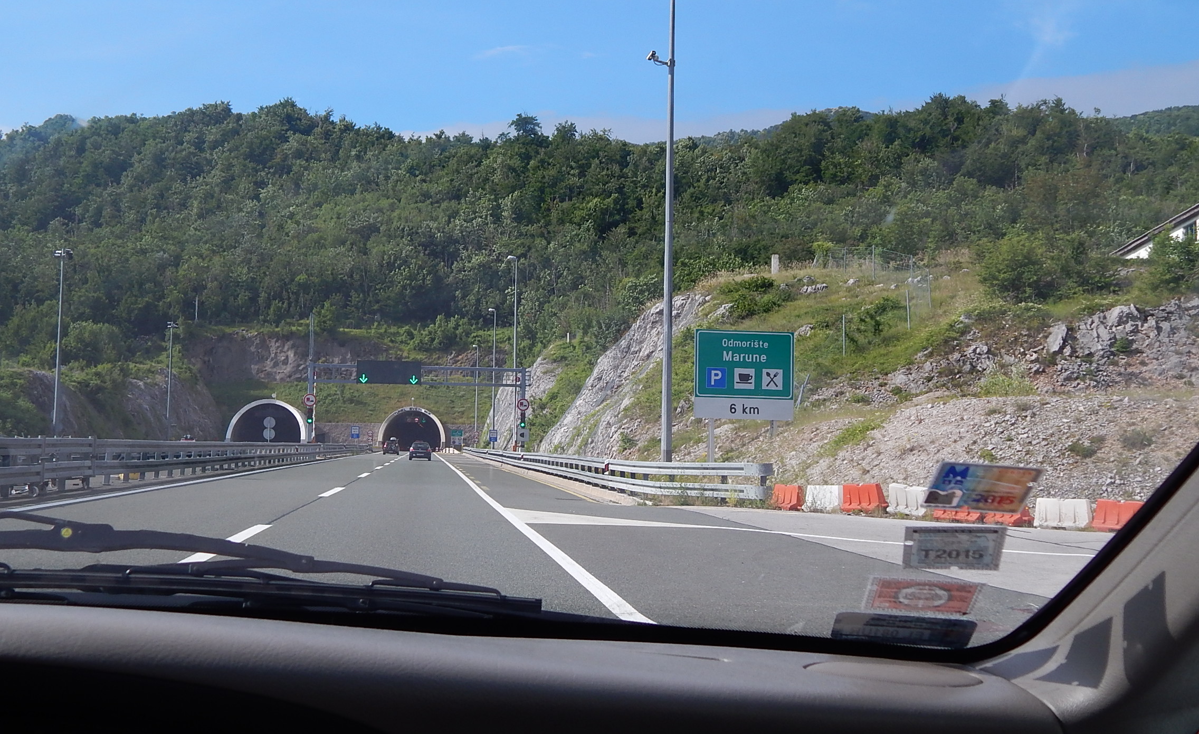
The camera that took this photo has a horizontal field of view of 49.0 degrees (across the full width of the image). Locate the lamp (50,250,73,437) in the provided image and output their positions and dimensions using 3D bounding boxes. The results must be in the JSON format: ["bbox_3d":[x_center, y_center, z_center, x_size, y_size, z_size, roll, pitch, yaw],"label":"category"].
[{"bbox_3d":[-38.940,-1.040,94.890,1.400,15.050,0.900,1,-4,-8],"label":"lamp"}]

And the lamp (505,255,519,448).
[{"bbox_3d":[-6.390,-0.510,94.660,0.800,15.050,0.750,1,-4,-8],"label":"lamp"}]

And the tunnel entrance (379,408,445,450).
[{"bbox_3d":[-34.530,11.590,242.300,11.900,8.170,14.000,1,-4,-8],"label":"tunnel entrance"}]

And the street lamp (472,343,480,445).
[{"bbox_3d":[-16.870,4.490,177.960,0.800,15.050,0.750,1,-4,-8],"label":"street lamp"}]

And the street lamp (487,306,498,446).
[{"bbox_3d":[-10.770,1.670,130.910,0.800,15.050,0.750,1,-4,-8],"label":"street lamp"}]

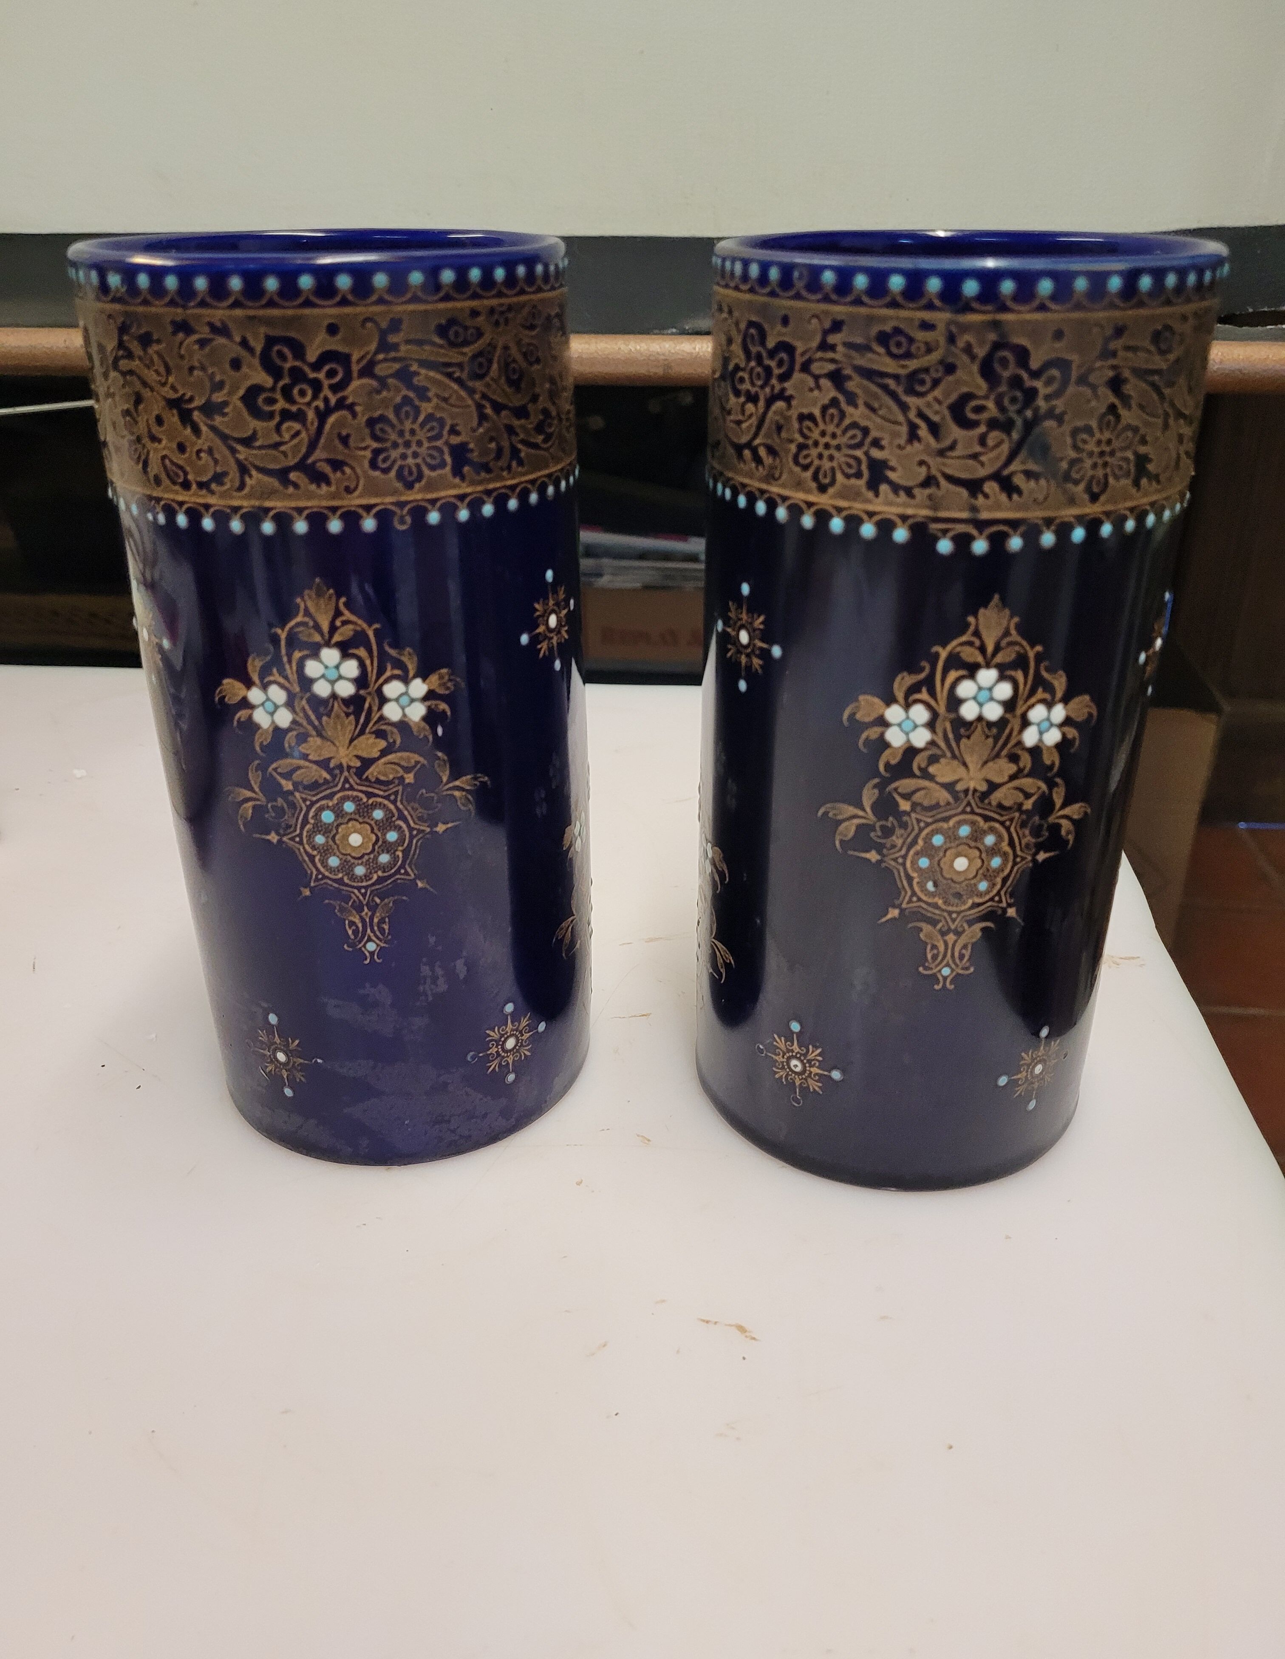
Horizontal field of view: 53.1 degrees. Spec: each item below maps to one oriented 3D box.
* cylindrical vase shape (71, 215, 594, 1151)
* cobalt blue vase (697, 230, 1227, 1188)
[{"bbox_3d":[-0.094,-0.045,0.454,0.147,0.295,0.147,0,27,0],"label":"cylindrical vase shape"},{"bbox_3d":[0.094,-0.039,0.441,0.147,0.295,0.147,0,27,0],"label":"cobalt blue vase"}]

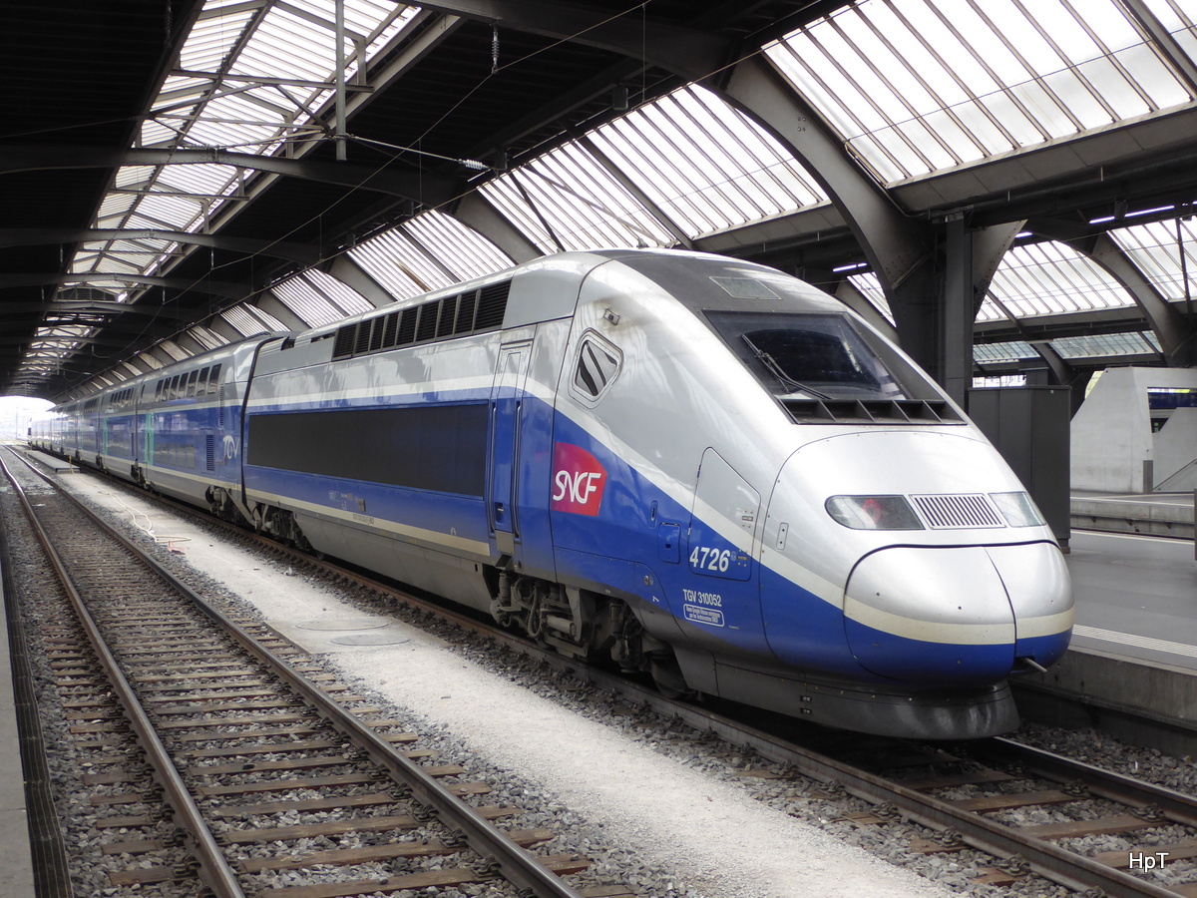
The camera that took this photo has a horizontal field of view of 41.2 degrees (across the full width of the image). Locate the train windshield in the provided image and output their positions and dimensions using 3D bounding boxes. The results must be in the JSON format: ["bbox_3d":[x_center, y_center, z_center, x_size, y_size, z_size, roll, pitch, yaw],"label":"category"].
[{"bbox_3d":[1.676,-0.747,12.400,1.350,0.150,1.444,0,32,-21],"label":"train windshield"}]

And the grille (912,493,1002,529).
[{"bbox_3d":[2.387,0.420,10.569,0.575,0.040,0.342,0,39,-21],"label":"grille"}]

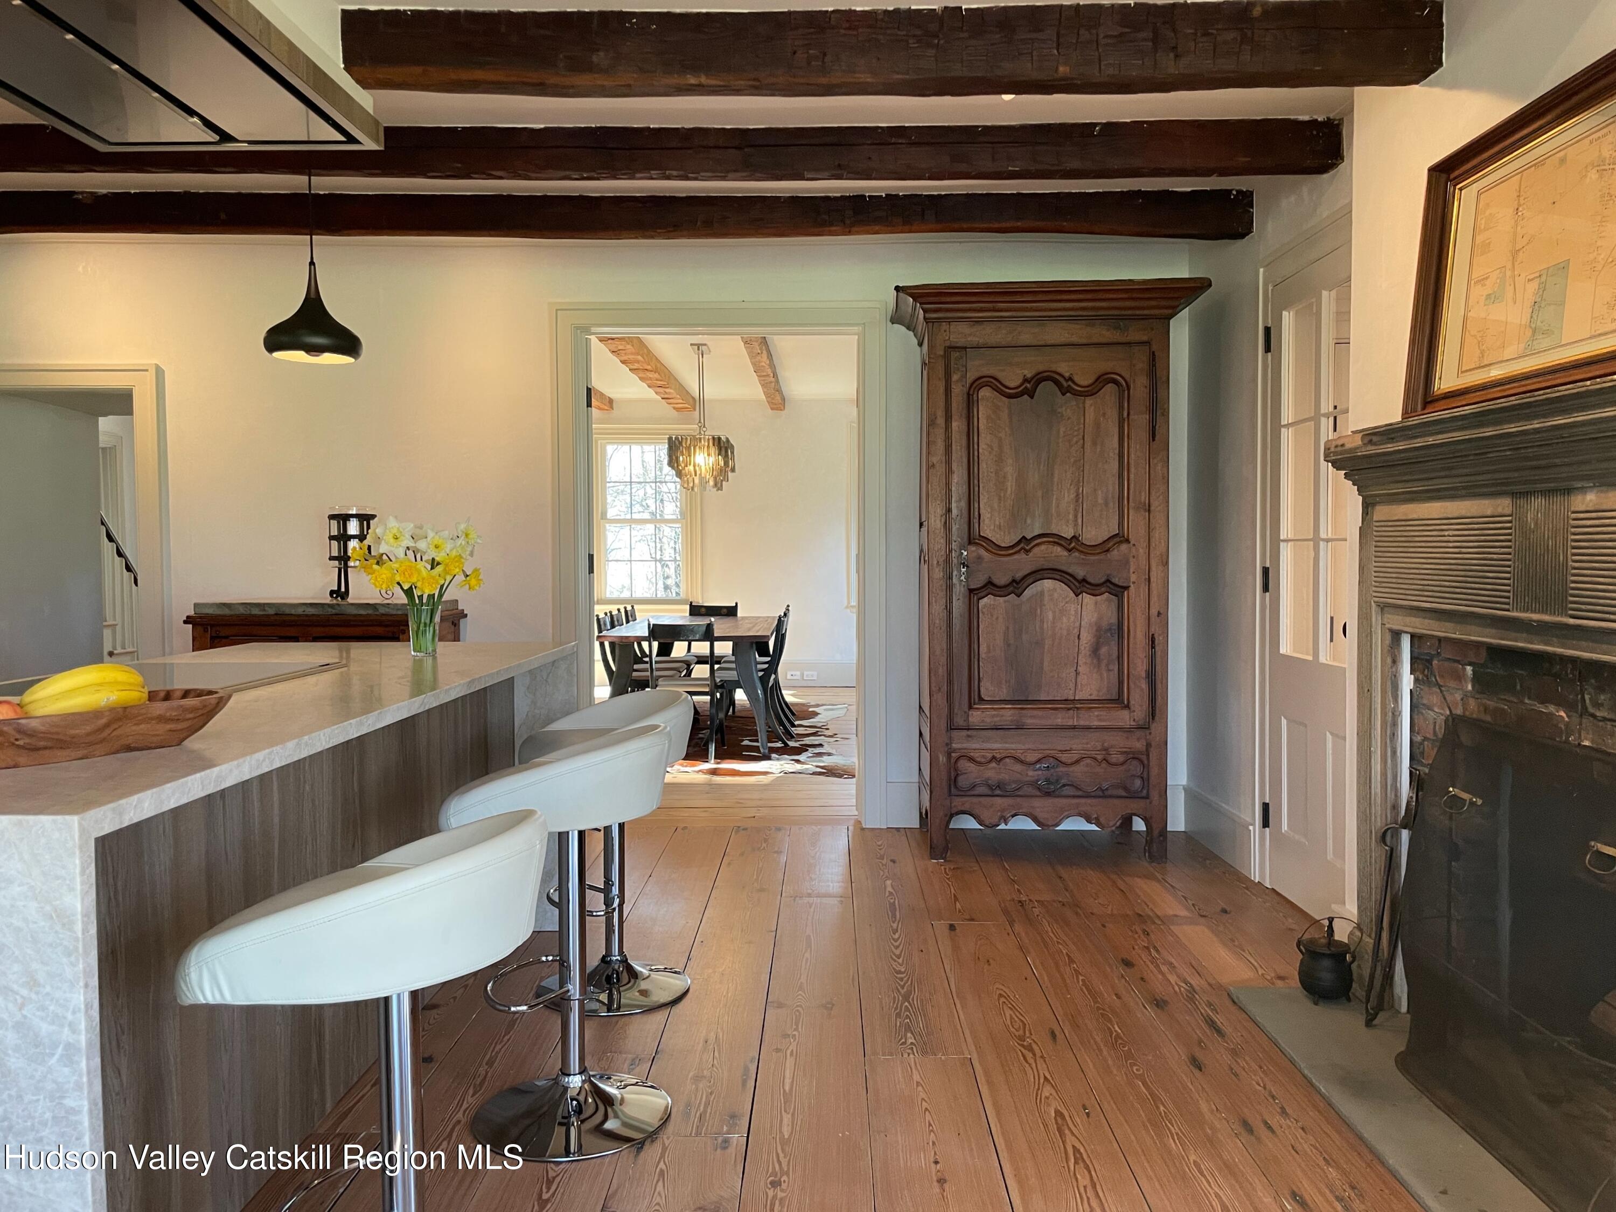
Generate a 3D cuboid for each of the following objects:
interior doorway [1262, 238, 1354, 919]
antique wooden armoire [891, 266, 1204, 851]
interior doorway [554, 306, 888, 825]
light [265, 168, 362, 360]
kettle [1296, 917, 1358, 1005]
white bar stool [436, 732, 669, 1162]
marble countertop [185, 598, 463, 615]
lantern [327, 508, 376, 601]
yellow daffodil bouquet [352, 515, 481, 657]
[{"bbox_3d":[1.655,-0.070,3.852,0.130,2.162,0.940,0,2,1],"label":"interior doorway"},{"bbox_3d":[0.913,-0.117,4.844,1.163,2.180,0.670,0,2,1],"label":"antique wooden armoire"},{"bbox_3d":[-0.374,-0.165,5.292,1.428,2.250,0.200,0,2,1],"label":"interior doorway"},{"bbox_3d":[-1.530,-1.041,3.746,0.312,0.586,0.312,0,2,1],"label":"light"},{"bbox_3d":[1.369,0.920,3.180,0.175,0.206,0.150,1,3,26],"label":"kettle"},{"bbox_3d":[-0.530,0.665,2.547,0.485,0.817,0.490,0,2,1],"label":"white bar stool"},{"bbox_3d":[-1.968,0.006,5.013,0.926,0.042,0.411,0,2,1],"label":"marble countertop"},{"bbox_3d":[-1.886,-0.213,5.032,0.195,0.385,0.195,0,2,1],"label":"lantern"},{"bbox_3d":[-1.079,-0.054,3.367,0.373,0.384,0.310,0,2,1],"label":"yellow daffodil bouquet"}]

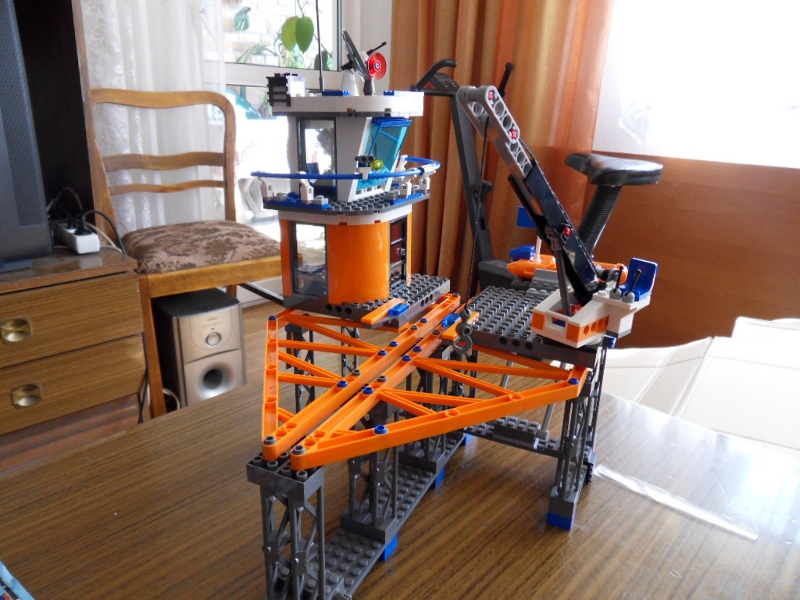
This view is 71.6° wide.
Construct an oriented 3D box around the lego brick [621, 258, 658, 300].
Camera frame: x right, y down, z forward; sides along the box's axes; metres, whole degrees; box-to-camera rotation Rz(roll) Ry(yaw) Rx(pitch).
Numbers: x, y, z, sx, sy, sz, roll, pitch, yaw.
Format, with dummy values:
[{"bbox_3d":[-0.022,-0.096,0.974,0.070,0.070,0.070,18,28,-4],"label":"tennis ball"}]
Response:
[{"bbox_3d":[0.143,-0.012,0.337,0.019,0.021,0.016,-14,24,-40],"label":"lego brick"}]

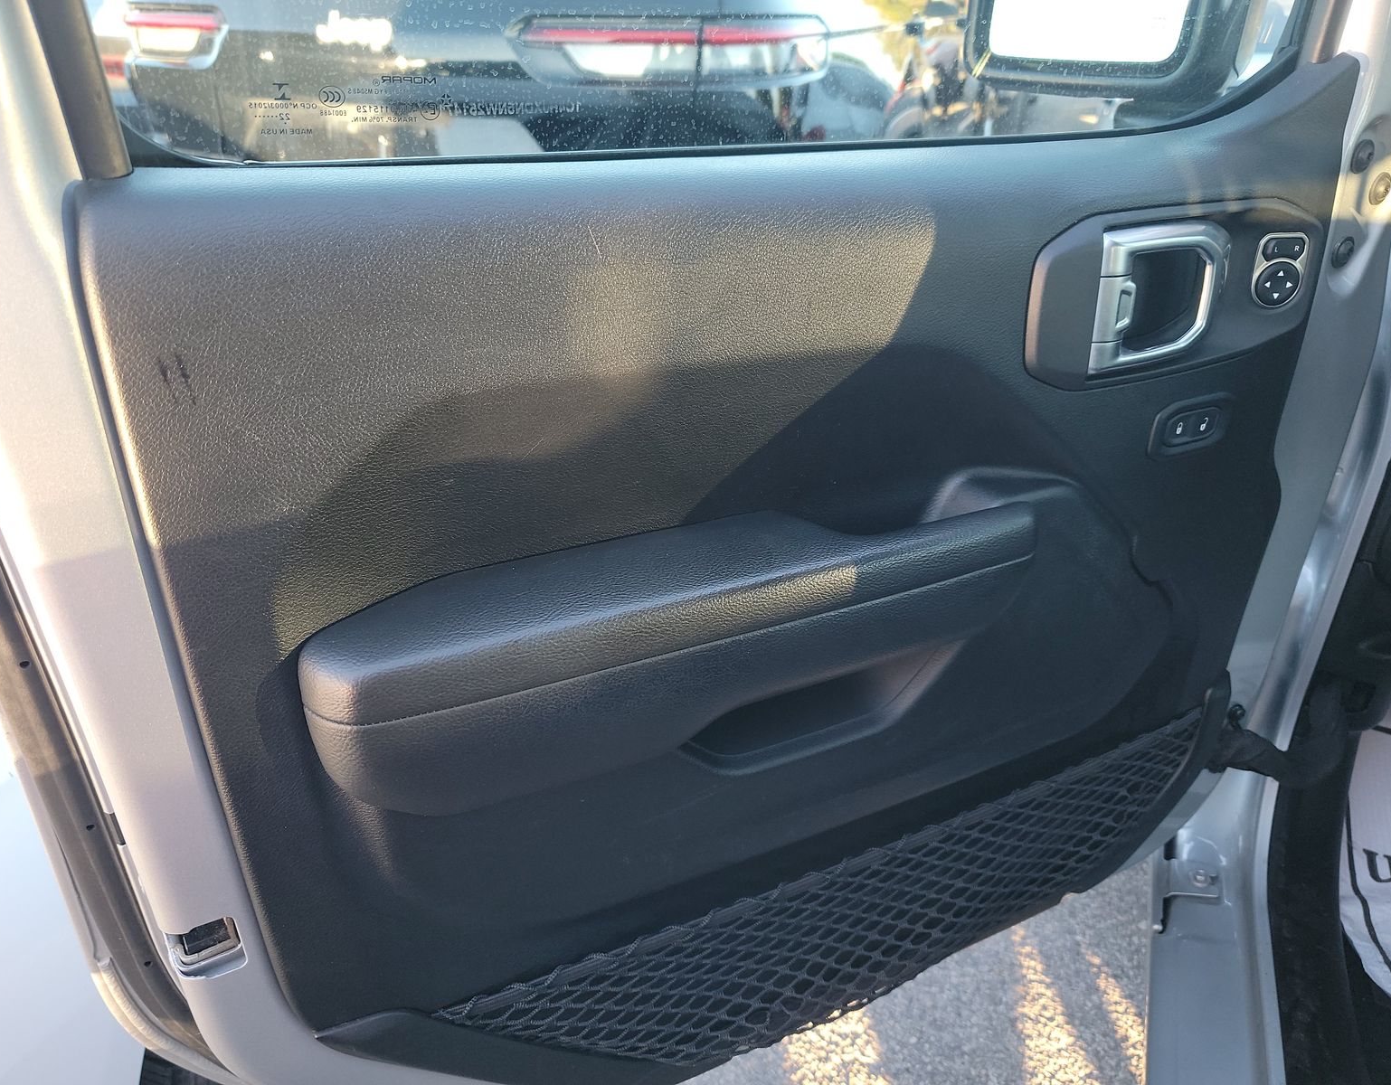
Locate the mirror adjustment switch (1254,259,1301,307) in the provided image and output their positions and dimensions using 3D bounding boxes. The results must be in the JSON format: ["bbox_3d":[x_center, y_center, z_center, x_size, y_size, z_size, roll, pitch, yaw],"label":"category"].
[{"bbox_3d":[0.437,-0.194,0.752,0.031,0.032,0.010,-6,25,-11],"label":"mirror adjustment switch"}]

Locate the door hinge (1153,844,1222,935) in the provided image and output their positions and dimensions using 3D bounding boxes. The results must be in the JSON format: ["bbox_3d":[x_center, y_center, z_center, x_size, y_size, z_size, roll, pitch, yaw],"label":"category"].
[{"bbox_3d":[0.519,0.366,1.060,0.062,0.088,0.040,0,25,3],"label":"door hinge"}]

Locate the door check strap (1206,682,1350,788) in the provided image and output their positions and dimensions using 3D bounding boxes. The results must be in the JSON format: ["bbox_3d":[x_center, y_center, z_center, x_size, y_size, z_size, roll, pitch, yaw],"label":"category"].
[{"bbox_3d":[0.588,0.194,1.010,0.140,0.090,0.065,13,29,27],"label":"door check strap"}]

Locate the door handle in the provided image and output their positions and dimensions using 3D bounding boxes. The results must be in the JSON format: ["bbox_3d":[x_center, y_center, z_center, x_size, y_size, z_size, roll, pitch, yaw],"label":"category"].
[{"bbox_3d":[0.328,-0.173,0.708,0.102,0.100,0.030,-10,26,-19],"label":"door handle"}]

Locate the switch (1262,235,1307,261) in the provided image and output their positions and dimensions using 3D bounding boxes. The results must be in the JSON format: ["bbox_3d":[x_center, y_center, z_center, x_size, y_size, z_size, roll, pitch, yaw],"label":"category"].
[{"bbox_3d":[0.439,-0.219,0.748,0.030,0.018,0.009,-6,25,-11],"label":"switch"}]

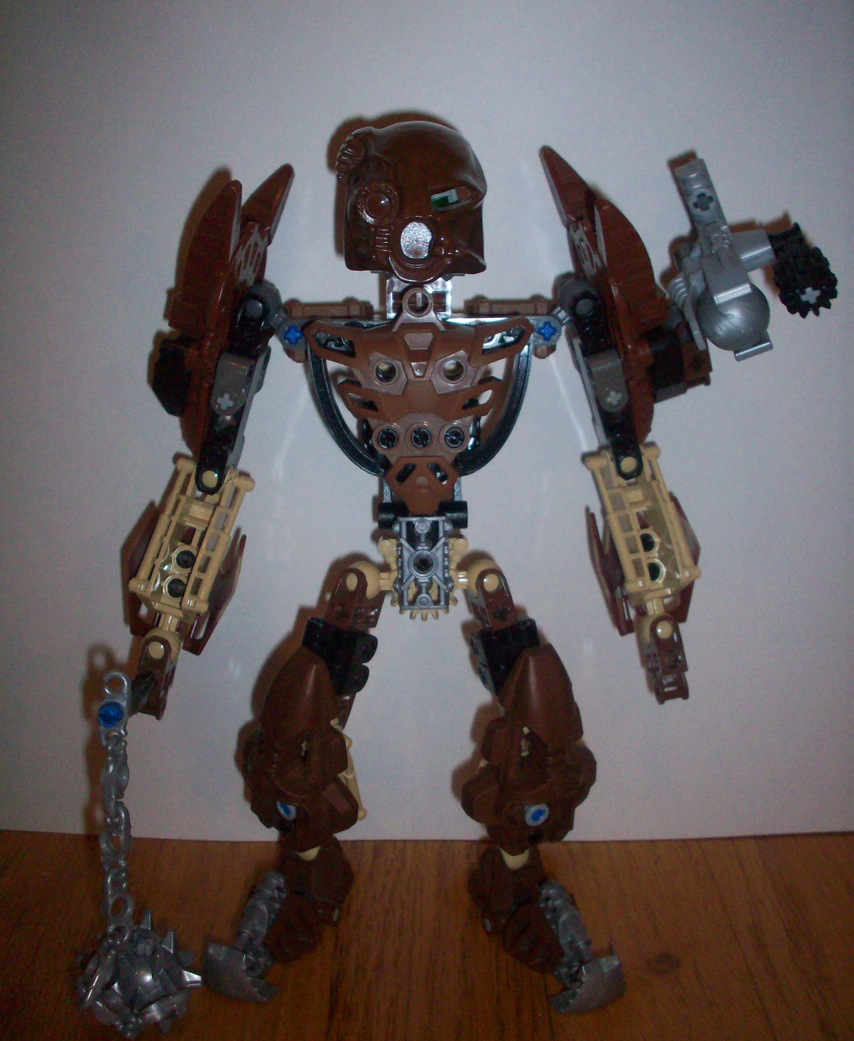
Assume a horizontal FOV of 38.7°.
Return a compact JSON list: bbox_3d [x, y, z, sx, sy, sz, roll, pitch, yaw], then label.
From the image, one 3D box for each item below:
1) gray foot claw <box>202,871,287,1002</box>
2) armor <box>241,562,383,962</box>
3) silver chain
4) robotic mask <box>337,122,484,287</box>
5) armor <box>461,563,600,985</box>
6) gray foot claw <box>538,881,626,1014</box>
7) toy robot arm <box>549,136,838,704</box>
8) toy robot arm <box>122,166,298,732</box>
[{"bbox_3d":[-0.051,0.120,0.345,0.019,0.025,0.031,11,24,25],"label":"gray foot claw"},{"bbox_3d":[-0.033,0.071,0.339,0.035,0.121,0.040,12,23,21],"label":"armor"},{"bbox_3d":[-0.084,0.077,0.328,0.009,0.077,0.009,0,6,0],"label":"silver chain"},{"bbox_3d":[-0.003,-0.072,0.274,0.034,0.035,0.024,0,22,0],"label":"robotic mask"},{"bbox_3d":[0.029,0.072,0.338,0.035,0.123,0.042,-12,23,-21],"label":"armor"},{"bbox_3d":[0.043,0.122,0.344,0.019,0.025,0.031,-11,24,-25],"label":"gray foot claw"},{"bbox_3d":[0.059,-0.023,0.304,0.071,0.143,0.044,-2,22,-6],"label":"toy robot arm"},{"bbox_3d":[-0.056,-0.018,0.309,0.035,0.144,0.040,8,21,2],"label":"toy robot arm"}]

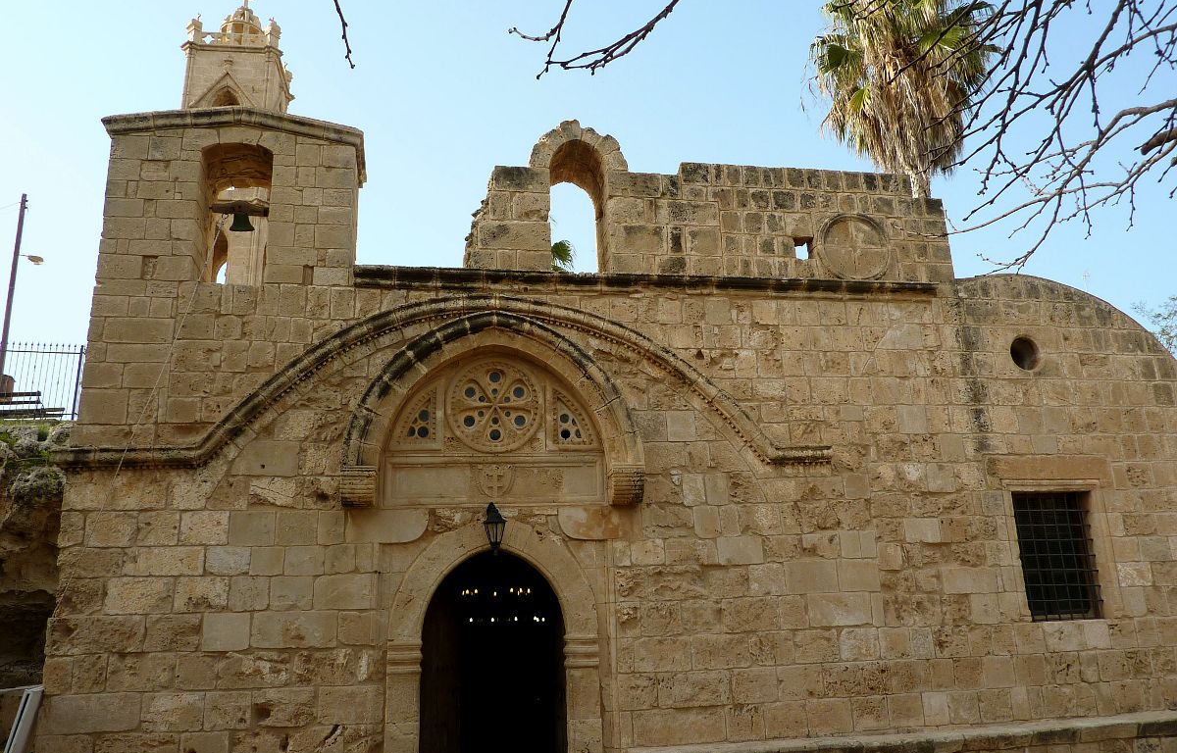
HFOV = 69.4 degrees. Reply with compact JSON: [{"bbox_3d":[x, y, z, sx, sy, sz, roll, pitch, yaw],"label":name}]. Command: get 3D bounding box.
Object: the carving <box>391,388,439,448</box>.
[{"bbox_3d":[-1.613,0.386,7.966,0.413,0.537,0.140,1,-16,-9],"label":"carving"}]

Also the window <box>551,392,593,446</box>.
[{"bbox_3d":[-0.167,0.407,8.189,0.416,0.534,0.140,1,-16,-9],"label":"window"}]

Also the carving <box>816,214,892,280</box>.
[{"bbox_3d":[2.652,-1.291,8.497,0.745,0.715,0.100,1,-14,-10],"label":"carving"}]

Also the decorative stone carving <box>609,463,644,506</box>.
[{"bbox_3d":[0.342,0.951,7.440,0.278,0.355,0.280,1,-14,-10],"label":"decorative stone carving"}]

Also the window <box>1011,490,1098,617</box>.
[{"bbox_3d":[4.471,1.723,8.194,0.809,1.198,0.200,1,-14,-10],"label":"window"}]

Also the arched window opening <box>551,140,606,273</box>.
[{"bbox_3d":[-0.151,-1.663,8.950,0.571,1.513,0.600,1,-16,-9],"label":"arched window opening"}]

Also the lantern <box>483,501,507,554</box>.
[{"bbox_3d":[-0.782,1.273,7.112,0.200,0.433,0.260,1,-14,-10],"label":"lantern"}]

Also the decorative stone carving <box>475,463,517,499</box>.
[{"bbox_3d":[-0.860,0.975,7.889,0.363,0.316,0.080,1,-16,-9],"label":"decorative stone carving"}]

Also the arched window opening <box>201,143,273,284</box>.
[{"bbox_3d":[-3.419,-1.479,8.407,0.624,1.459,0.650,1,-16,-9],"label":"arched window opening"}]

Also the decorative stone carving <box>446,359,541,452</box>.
[{"bbox_3d":[-0.898,0.273,8.090,0.907,0.900,0.140,1,-16,-9],"label":"decorative stone carving"}]

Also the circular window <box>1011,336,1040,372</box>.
[{"bbox_3d":[4.369,-0.208,8.674,0.315,0.360,0.250,1,-14,-10],"label":"circular window"}]

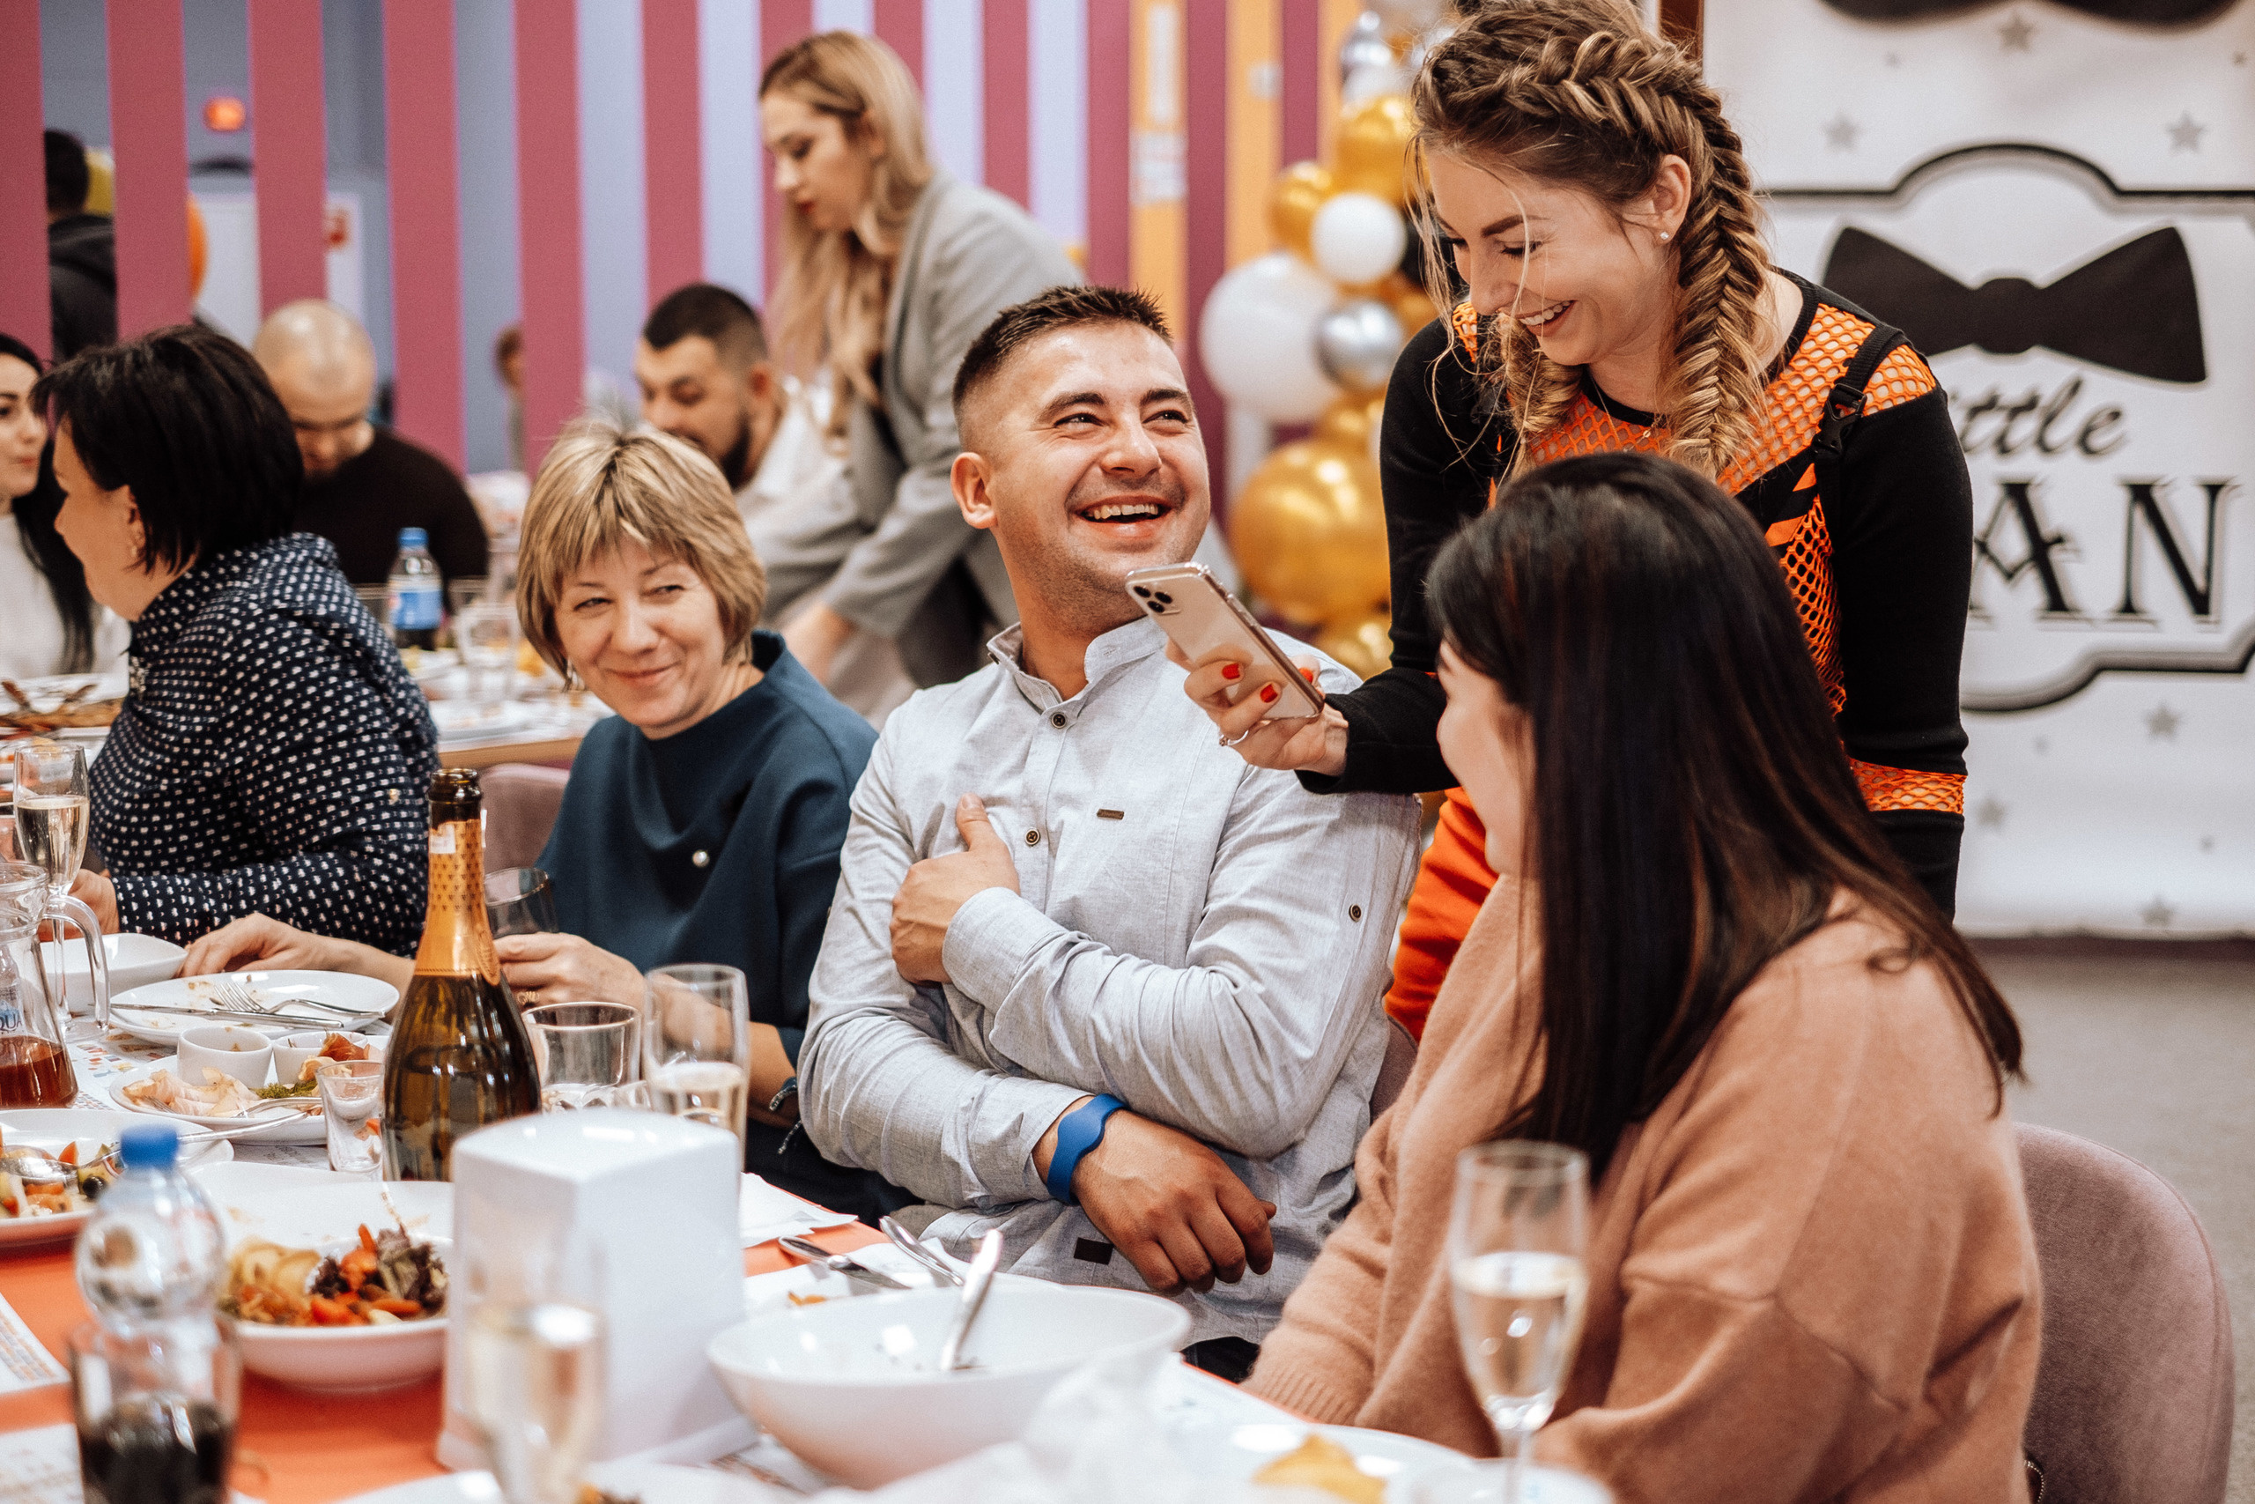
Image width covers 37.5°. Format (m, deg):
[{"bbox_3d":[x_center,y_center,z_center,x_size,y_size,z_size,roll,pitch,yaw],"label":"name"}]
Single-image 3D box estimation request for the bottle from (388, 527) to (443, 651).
[{"bbox_3d":[-0.954,-0.181,4.455,0.068,0.237,0.068,0,8,0],"label":"bottle"}]

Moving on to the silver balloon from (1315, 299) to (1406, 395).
[{"bbox_3d":[0.394,-0.683,5.600,0.158,0.163,0.158,0,8,0],"label":"silver balloon"}]

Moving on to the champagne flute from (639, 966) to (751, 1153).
[{"bbox_3d":[-0.247,0.225,1.918,0.057,0.197,0.057,0,8,0],"label":"champagne flute"}]

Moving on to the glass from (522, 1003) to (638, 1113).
[{"bbox_3d":[-0.371,0.224,2.261,0.081,0.090,0.081,0,8,0],"label":"glass"}]

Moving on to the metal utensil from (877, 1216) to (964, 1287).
[{"bbox_3d":[-0.098,0.295,1.872,0.025,0.020,0.195,-5,15,-28],"label":"metal utensil"}]

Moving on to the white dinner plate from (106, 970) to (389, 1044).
[{"bbox_3d":[-0.683,0.207,2.597,0.230,0.027,0.230,0,8,0],"label":"white dinner plate"}]

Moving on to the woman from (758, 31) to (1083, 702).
[{"bbox_3d":[-0.235,-0.022,3.983,0.480,1.640,0.450,-4,9,-30],"label":"woman"}]

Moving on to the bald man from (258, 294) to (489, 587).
[{"bbox_3d":[-1.130,0.039,4.668,0.520,1.335,0.720,1,8,9],"label":"bald man"}]

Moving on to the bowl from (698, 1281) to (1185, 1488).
[{"bbox_3d":[-0.085,0.319,1.658,0.245,0.082,0.200,-2,8,-17],"label":"bowl"}]

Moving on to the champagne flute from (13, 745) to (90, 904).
[{"bbox_3d":[-0.852,0.109,2.659,0.059,0.227,0.059,0,8,0],"label":"champagne flute"}]

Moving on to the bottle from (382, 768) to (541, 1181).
[{"bbox_3d":[-0.384,0.165,1.914,0.090,0.305,0.090,0,8,0],"label":"bottle"}]

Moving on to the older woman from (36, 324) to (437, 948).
[{"bbox_3d":[-0.900,0.265,3.084,0.720,1.313,0.520,-3,8,-21],"label":"older woman"}]

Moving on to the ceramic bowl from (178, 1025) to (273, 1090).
[{"bbox_3d":[-0.654,0.228,2.413,0.067,0.038,0.067,0,8,0],"label":"ceramic bowl"}]

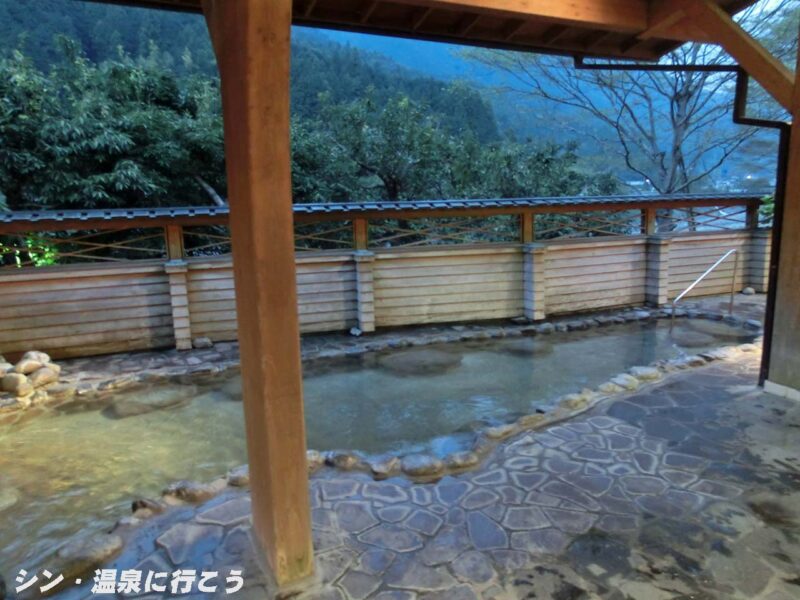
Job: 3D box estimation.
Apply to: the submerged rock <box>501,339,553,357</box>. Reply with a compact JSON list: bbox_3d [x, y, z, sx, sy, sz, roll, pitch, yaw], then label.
[{"bbox_3d":[1.345,0.506,5.850,0.470,0.150,0.400,-5,11,-16],"label":"submerged rock"}]

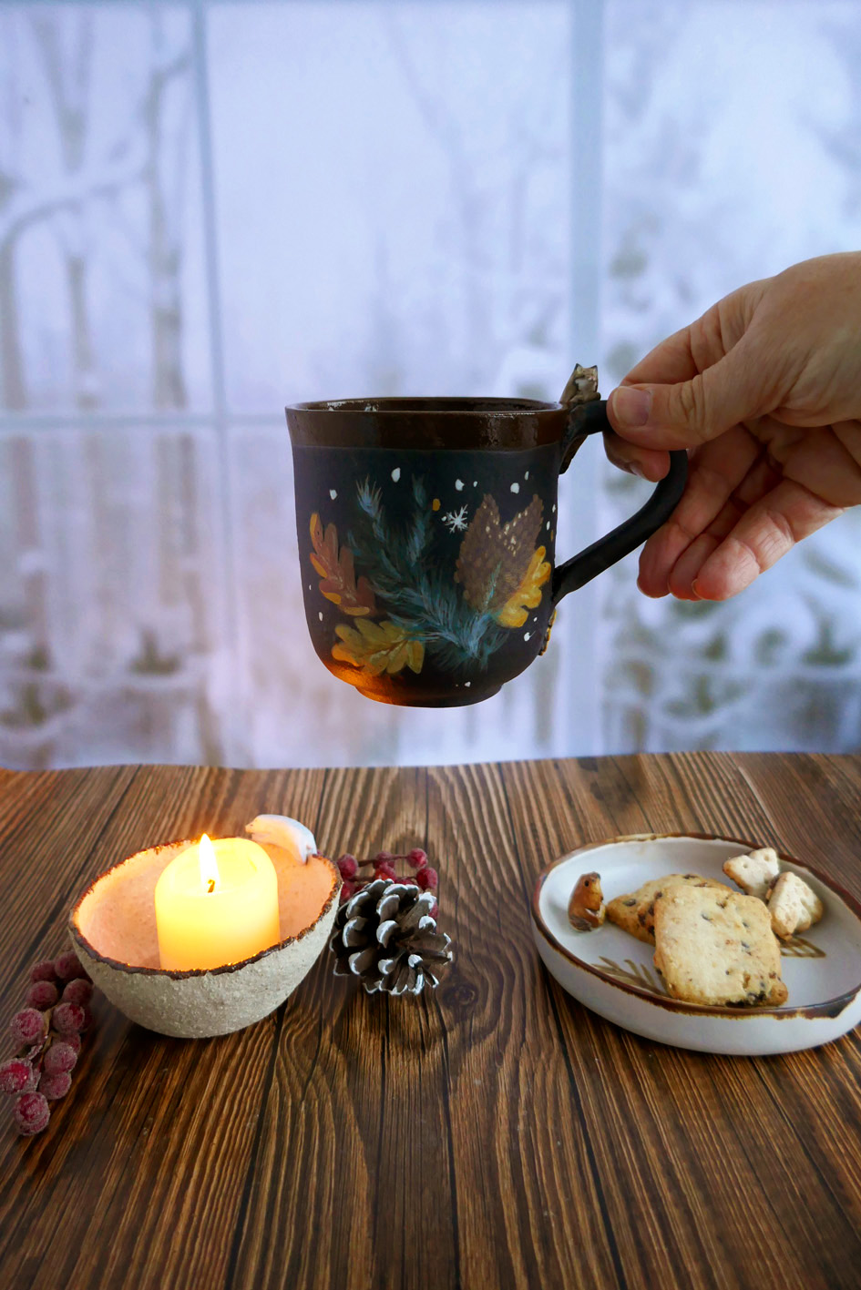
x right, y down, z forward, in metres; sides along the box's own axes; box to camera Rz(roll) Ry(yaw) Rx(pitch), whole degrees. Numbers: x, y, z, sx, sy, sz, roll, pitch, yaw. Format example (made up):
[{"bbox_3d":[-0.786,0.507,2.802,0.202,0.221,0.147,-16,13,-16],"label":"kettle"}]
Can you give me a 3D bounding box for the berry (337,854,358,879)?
[{"bbox_3d":[-0.041,0.110,0.442,0.011,0.011,0.011,0,18,0],"label":"berry"}]

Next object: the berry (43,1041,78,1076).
[{"bbox_3d":[-0.130,0.146,0.316,0.011,0.011,0.011,0,18,0],"label":"berry"}]

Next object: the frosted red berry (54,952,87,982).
[{"bbox_3d":[-0.146,0.131,0.364,0.012,0.012,0.012,0,18,0],"label":"frosted red berry"}]

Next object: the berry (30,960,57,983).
[{"bbox_3d":[-0.159,0.136,0.369,0.011,0.011,0.011,0,18,0],"label":"berry"}]

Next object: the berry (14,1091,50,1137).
[{"bbox_3d":[-0.135,0.158,0.302,0.012,0.012,0.012,0,18,0],"label":"berry"}]

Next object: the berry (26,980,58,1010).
[{"bbox_3d":[-0.154,0.139,0.355,0.011,0.011,0.011,0,18,0],"label":"berry"}]

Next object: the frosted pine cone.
[{"bbox_3d":[-0.016,0.122,0.374,0.051,0.045,0.049,0,18,0],"label":"frosted pine cone"}]

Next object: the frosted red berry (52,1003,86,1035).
[{"bbox_3d":[-0.134,0.138,0.332,0.011,0.012,0.011,0,18,0],"label":"frosted red berry"}]

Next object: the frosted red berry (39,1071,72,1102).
[{"bbox_3d":[-0.132,0.155,0.316,0.011,0.011,0.011,0,18,0],"label":"frosted red berry"}]

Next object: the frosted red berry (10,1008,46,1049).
[{"bbox_3d":[-0.145,0.138,0.324,0.012,0.013,0.012,0,18,0],"label":"frosted red berry"}]

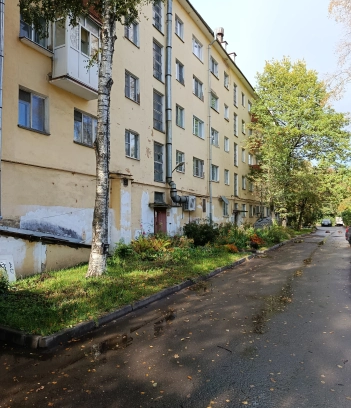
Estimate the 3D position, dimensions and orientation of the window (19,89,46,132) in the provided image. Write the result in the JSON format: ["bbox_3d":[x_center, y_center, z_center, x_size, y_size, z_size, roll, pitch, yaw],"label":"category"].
[{"bbox_3d":[-4.716,-3.050,10.677,0.150,1.276,1.124,-2,-3,28],"label":"window"}]

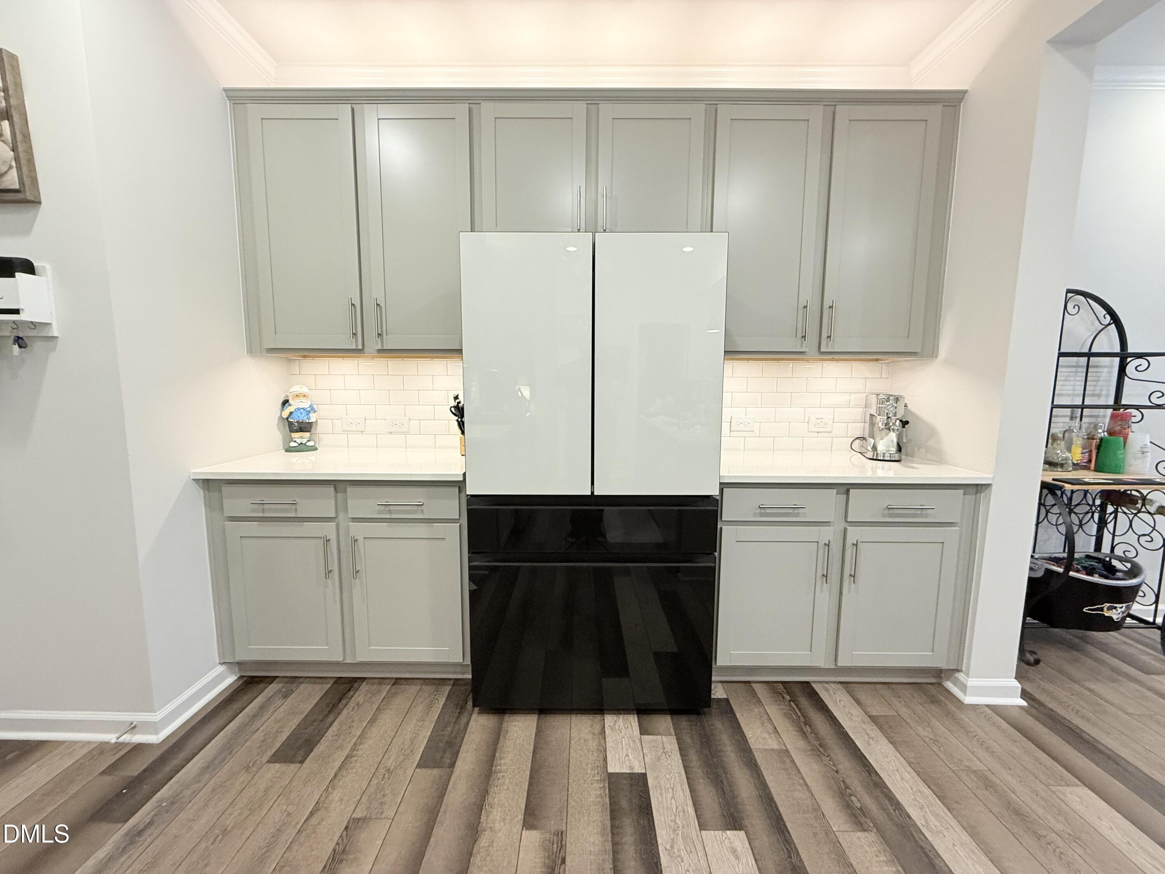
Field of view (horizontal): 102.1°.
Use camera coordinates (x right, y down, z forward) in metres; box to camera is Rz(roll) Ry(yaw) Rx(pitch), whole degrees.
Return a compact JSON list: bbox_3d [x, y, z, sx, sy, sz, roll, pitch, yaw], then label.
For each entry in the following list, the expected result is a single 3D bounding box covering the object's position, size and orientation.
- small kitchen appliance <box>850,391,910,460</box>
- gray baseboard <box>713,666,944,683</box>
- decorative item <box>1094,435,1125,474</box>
[{"bbox_3d":[1.444,-0.053,2.319,0.170,0.310,0.280,2,7,15],"label":"small kitchen appliance"},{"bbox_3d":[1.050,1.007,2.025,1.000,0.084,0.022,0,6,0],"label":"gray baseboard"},{"bbox_3d":[2.605,0.084,2.320,0.100,0.184,0.100,0,6,0],"label":"decorative item"}]

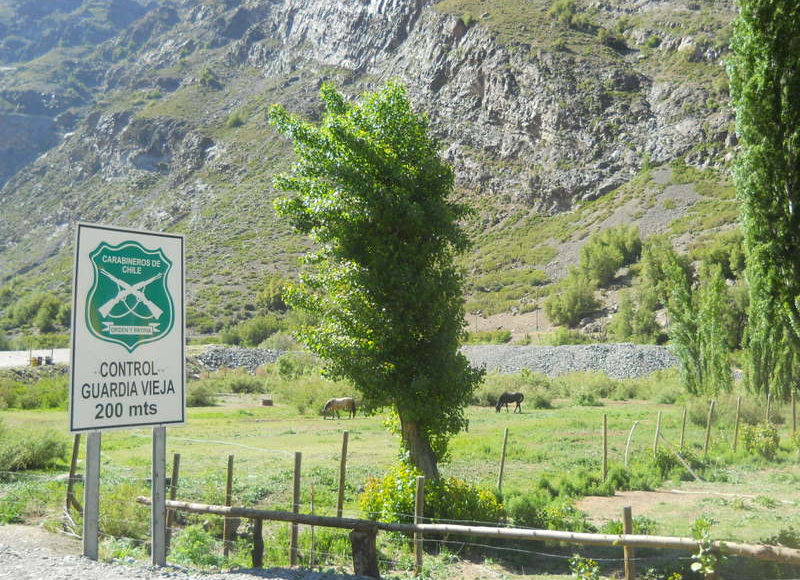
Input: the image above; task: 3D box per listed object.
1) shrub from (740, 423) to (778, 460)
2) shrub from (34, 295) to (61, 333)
[{"bbox_3d":[8.619,3.632,20.500,0.911,0.959,0.865,0,-3,0],"label":"shrub"},{"bbox_3d":[-72.141,4.809,175.000,5.161,7.621,5.161,0,-4,0],"label":"shrub"}]

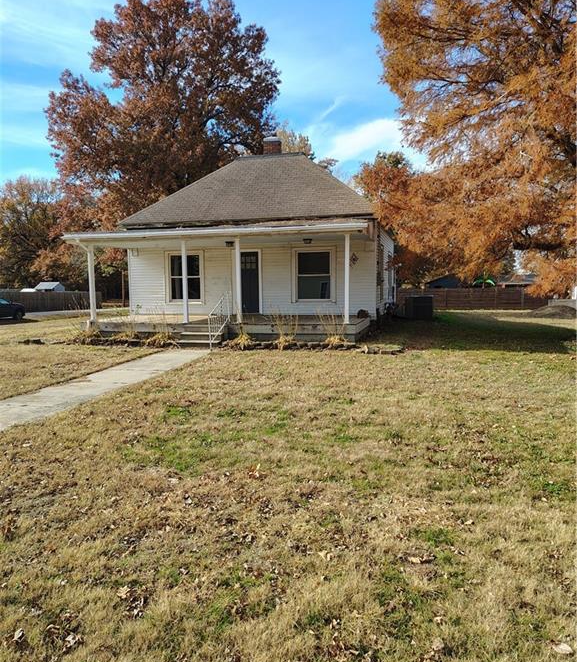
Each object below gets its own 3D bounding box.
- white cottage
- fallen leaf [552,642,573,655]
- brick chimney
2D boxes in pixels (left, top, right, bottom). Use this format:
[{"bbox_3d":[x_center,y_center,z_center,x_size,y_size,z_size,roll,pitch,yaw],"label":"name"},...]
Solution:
[{"bbox_3d":[-0.847,-3.750,19.948,8.970,7.100,11.600,1,6,15],"label":"white cottage"},{"bbox_3d":[1.206,1.395,2.341,0.085,0.025,0.055,3,7,36],"label":"fallen leaf"},{"bbox_3d":[-0.628,-7.197,20.898,0.620,0.850,0.580,1,6,15],"label":"brick chimney"}]

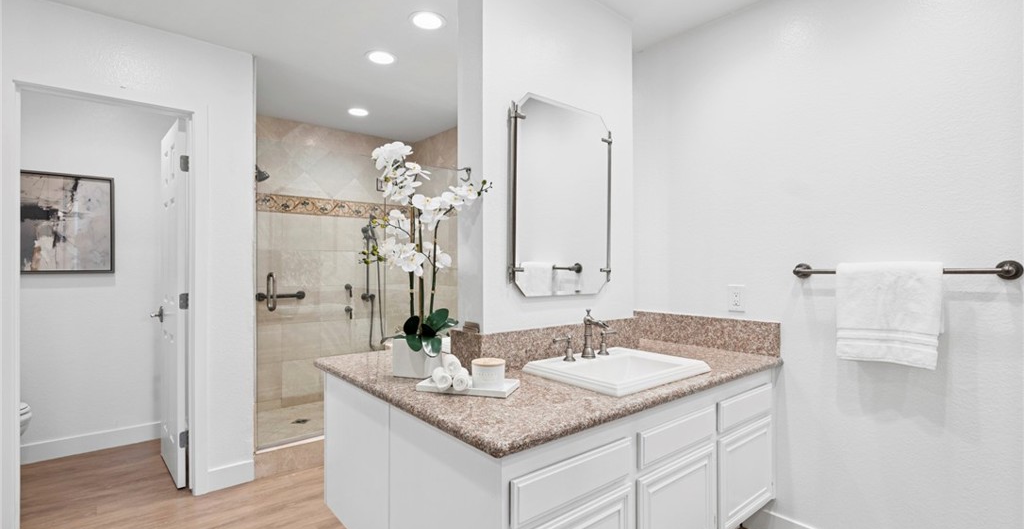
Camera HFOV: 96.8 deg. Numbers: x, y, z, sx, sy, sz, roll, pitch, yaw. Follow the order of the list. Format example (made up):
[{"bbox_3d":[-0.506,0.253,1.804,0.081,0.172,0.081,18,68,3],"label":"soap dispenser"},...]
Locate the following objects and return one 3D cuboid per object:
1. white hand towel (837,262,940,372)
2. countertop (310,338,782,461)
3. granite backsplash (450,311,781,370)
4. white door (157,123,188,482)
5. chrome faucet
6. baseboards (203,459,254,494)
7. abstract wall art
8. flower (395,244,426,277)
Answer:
[{"bbox_3d":[1.392,0.182,1.695,0.060,0.386,0.301,0,0,-40],"label":"white hand towel"},{"bbox_3d":[0.188,0.416,1.992,1.611,0.037,1.240,0,0,-40],"label":"countertop"},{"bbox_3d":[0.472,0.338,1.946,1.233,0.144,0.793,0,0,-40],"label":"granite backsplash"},{"bbox_3d":[-2.031,0.214,2.718,0.036,2.025,0.610,0,0,-45],"label":"white door"},{"bbox_3d":[0.349,0.286,1.882,0.058,0.196,0.135,0,0,-40],"label":"chrome faucet"},{"bbox_3d":[-1.578,1.183,2.538,0.240,0.114,0.016,0,0,-40],"label":"baseboards"},{"bbox_3d":[-2.942,-0.256,2.832,0.700,0.645,0.040,0,0,-40],"label":"abstract wall art"},{"bbox_3d":[-0.366,-0.015,1.650,0.110,0.110,0.060,0,0,-6],"label":"flower"}]

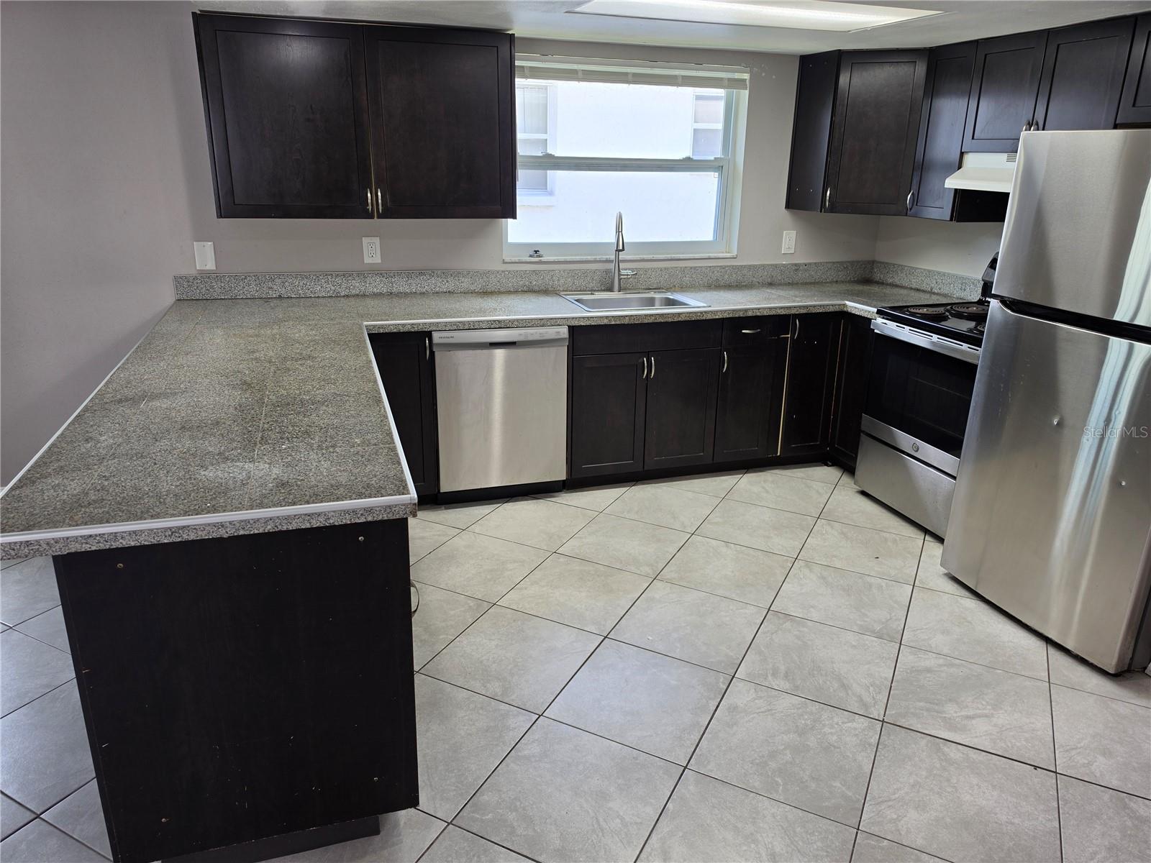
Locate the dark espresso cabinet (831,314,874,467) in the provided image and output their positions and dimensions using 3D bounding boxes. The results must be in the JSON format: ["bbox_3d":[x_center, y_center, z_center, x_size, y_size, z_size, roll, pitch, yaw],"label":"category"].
[{"bbox_3d":[1.705,-0.191,3.993,0.621,0.849,0.293,-5,20,-17],"label":"dark espresso cabinet"}]

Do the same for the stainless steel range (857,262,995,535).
[{"bbox_3d":[1.820,-0.177,3.451,0.697,1.182,0.768,-5,20,-17],"label":"stainless steel range"}]

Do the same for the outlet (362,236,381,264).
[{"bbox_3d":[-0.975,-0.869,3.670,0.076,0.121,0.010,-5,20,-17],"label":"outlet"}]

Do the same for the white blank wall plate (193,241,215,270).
[{"bbox_3d":[-1.688,-0.801,3.486,0.078,0.121,0.008,-5,20,-17],"label":"white blank wall plate"}]

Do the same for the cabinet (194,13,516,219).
[{"bbox_3d":[-0.911,-1.337,3.350,1.248,0.752,0.325,-5,20,-17],"label":"cabinet"}]

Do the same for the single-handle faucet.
[{"bbox_3d":[0.254,-0.889,3.829,0.130,0.400,0.235,0,19,-3],"label":"single-handle faucet"}]

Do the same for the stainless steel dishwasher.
[{"bbox_3d":[-0.419,-0.162,3.750,0.604,0.808,0.620,-5,20,-17],"label":"stainless steel dishwasher"}]

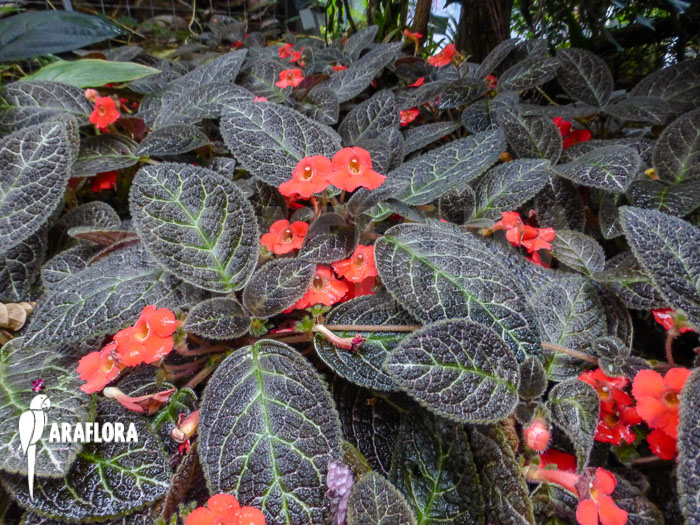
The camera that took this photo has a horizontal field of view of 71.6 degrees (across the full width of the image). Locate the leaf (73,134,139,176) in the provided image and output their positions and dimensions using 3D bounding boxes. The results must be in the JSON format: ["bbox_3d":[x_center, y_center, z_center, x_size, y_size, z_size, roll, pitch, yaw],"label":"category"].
[{"bbox_3d":[-0.186,-0.079,0.367,0.049,0.012,0.042,-11,42,-18],"label":"leaf"}]

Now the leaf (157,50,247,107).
[{"bbox_3d":[-0.147,-0.183,0.485,0.055,0.016,0.118,32,63,22],"label":"leaf"}]

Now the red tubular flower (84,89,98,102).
[{"bbox_3d":[-0.234,-0.151,0.440,0.013,0.013,0.017,-2,0,-3],"label":"red tubular flower"}]

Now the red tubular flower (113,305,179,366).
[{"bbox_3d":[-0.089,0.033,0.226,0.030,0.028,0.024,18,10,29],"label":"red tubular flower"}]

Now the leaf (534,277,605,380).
[{"bbox_3d":[0.129,0.039,0.286,0.040,0.010,0.075,29,61,11],"label":"leaf"}]

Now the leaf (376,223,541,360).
[{"bbox_3d":[0.052,0.015,0.235,0.058,0.014,0.097,-36,63,-26],"label":"leaf"}]

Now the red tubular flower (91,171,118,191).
[{"bbox_3d":[-0.210,-0.072,0.416,0.028,0.021,0.019,-2,15,-3],"label":"red tubular flower"}]

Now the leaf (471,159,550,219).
[{"bbox_3d":[0.116,-0.057,0.358,0.079,0.014,0.040,-35,53,-14],"label":"leaf"}]

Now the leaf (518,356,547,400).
[{"bbox_3d":[0.091,0.058,0.241,0.013,0.021,0.006,6,-8,3],"label":"leaf"}]

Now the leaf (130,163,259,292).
[{"bbox_3d":[-0.093,-0.020,0.270,0.058,0.013,0.095,-34,71,-14],"label":"leaf"}]

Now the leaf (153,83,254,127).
[{"bbox_3d":[-0.146,-0.153,0.463,0.102,0.016,0.060,-27,51,-24],"label":"leaf"}]

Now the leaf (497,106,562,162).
[{"bbox_3d":[0.151,-0.112,0.412,0.054,0.014,0.076,-18,59,-15],"label":"leaf"}]

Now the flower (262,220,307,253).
[{"bbox_3d":[-0.040,-0.015,0.297,0.028,0.021,0.019,-2,9,-3],"label":"flower"}]

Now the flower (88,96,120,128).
[{"bbox_3d":[-0.225,-0.138,0.453,0.029,0.029,0.026,2,6,3],"label":"flower"}]

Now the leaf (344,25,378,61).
[{"bbox_3d":[0.013,-0.274,0.603,0.038,0.012,0.061,28,78,28],"label":"leaf"}]

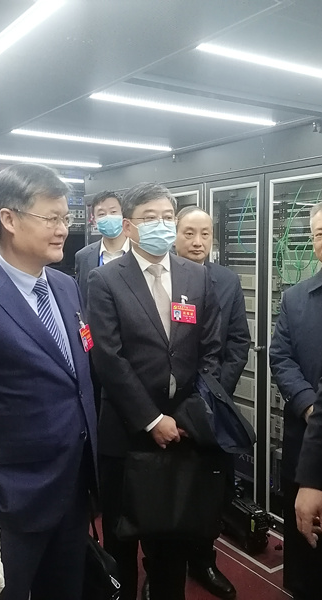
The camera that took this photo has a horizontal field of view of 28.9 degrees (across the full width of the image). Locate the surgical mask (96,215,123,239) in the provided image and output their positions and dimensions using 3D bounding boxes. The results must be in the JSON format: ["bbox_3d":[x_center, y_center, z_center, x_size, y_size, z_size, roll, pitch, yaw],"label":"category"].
[{"bbox_3d":[-0.235,-0.337,2.880,0.135,0.108,0.085,1,5,15],"label":"surgical mask"}]

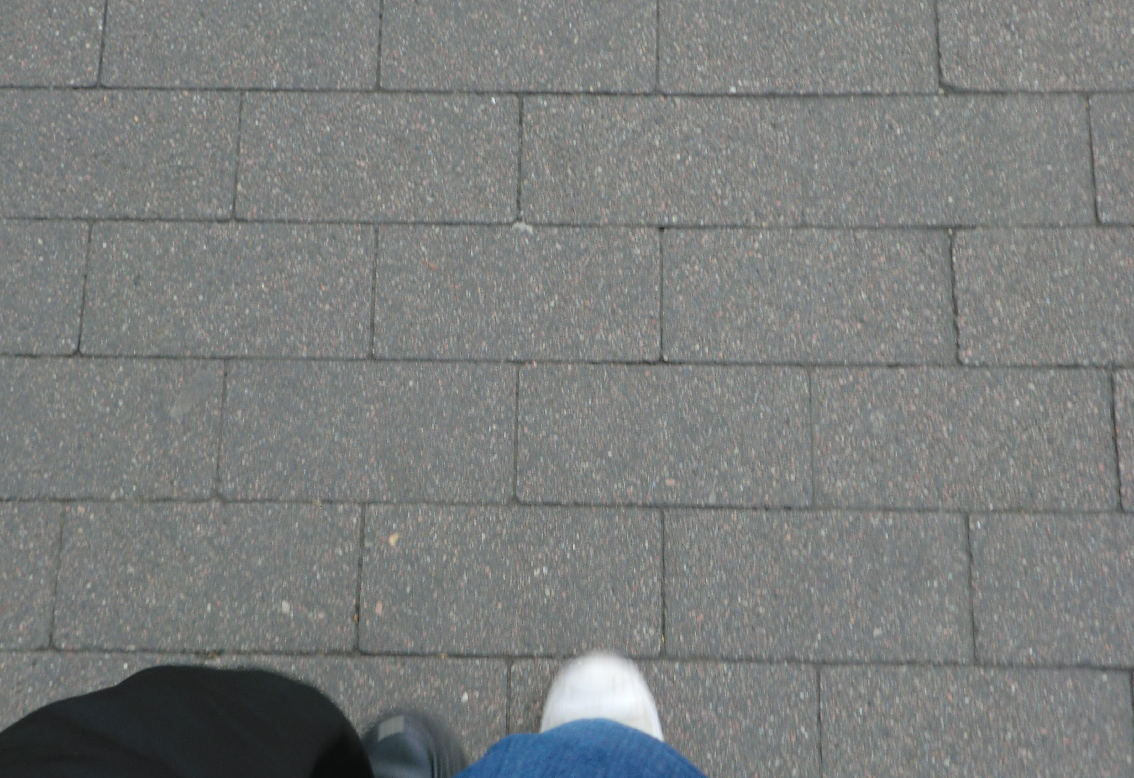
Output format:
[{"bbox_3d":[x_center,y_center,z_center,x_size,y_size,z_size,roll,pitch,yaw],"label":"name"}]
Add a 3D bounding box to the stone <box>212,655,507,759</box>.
[{"bbox_3d":[-0.139,0.234,1.004,0.202,0.065,0.101,1,77,1],"label":"stone"}]

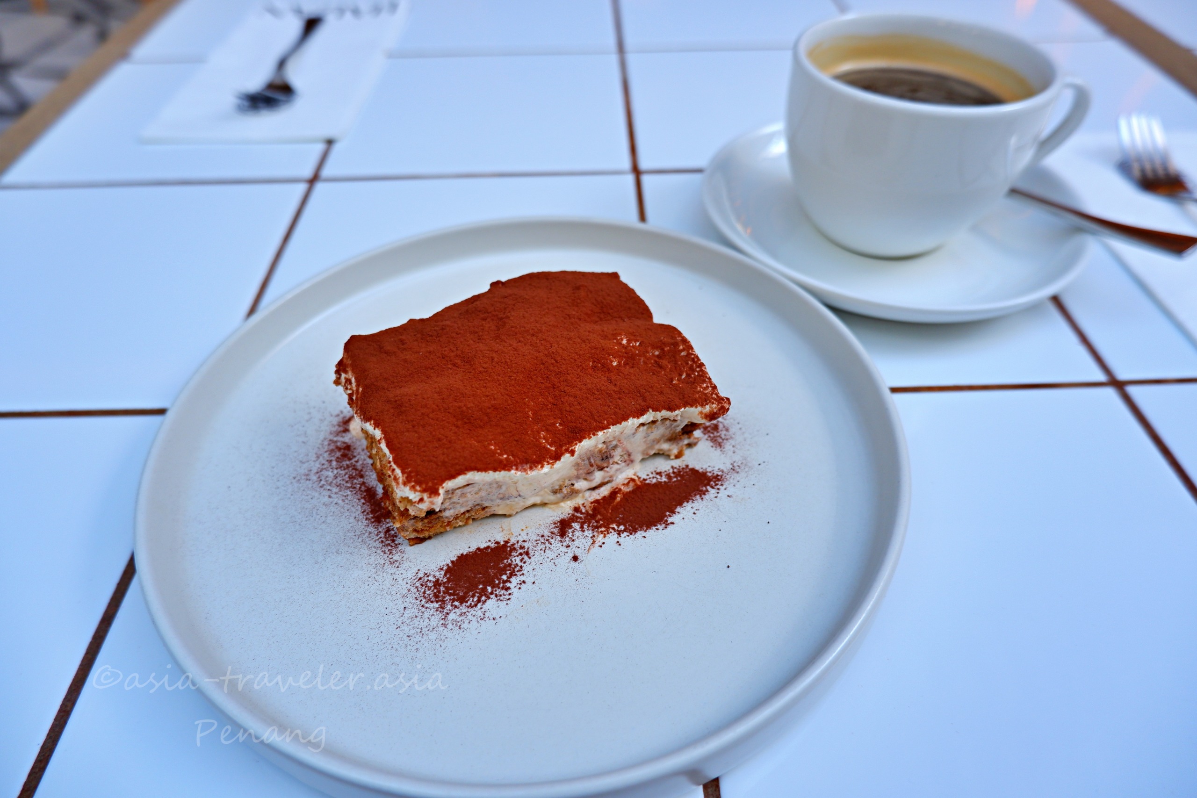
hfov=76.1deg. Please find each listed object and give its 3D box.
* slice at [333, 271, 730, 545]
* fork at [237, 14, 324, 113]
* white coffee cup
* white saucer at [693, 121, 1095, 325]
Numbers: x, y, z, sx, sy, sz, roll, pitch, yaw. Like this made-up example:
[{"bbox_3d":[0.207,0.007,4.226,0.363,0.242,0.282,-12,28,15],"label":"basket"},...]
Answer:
[{"bbox_3d":[-0.021,-0.001,0.231,0.091,0.024,0.069,-17,47,-16],"label":"slice"},{"bbox_3d":[-0.184,-0.207,0.457,0.021,0.015,0.143,-2,45,-1],"label":"fork"},{"bbox_3d":[0.126,-0.098,0.295,0.111,0.067,0.089,0,45,1],"label":"white coffee cup"},{"bbox_3d":[0.117,-0.074,0.316,0.148,0.021,0.148,0,45,0],"label":"white saucer"}]

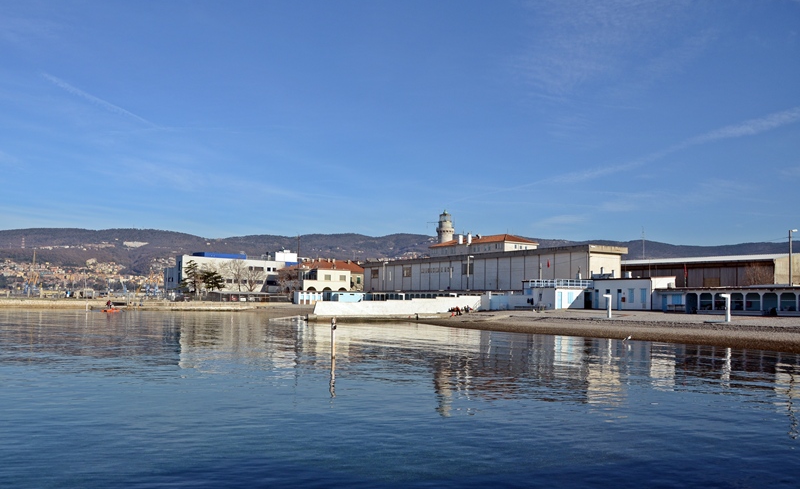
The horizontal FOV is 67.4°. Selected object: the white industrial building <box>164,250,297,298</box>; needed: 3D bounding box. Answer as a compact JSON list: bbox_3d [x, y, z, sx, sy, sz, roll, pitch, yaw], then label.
[{"bbox_3d":[-50.625,9.777,179.350,13.000,14.500,38.500,-4,-6,40],"label":"white industrial building"}]

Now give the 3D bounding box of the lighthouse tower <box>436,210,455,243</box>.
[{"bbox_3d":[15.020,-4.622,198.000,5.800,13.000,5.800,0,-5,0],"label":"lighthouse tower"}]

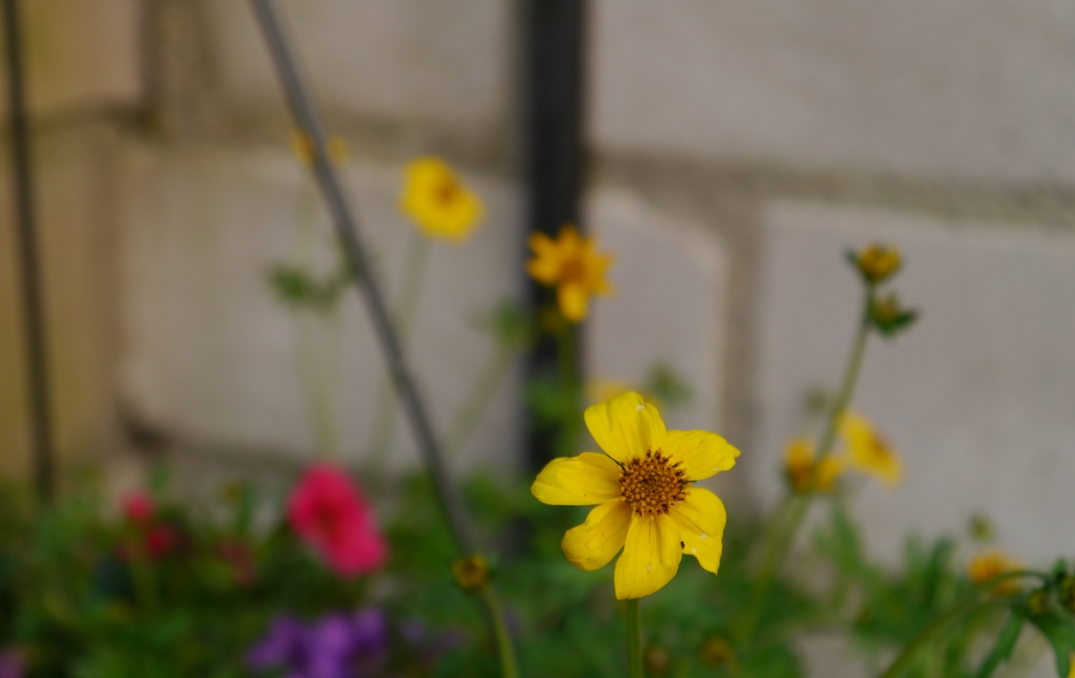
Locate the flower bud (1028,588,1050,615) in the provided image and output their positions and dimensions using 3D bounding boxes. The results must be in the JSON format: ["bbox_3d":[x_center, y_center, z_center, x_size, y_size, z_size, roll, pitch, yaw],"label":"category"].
[{"bbox_3d":[0.114,0.060,0.465,0.005,0.006,0.006,1,13,0],"label":"flower bud"}]

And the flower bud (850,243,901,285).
[{"bbox_3d":[0.086,-0.019,0.520,0.013,0.011,0.013,7,9,0],"label":"flower bud"}]

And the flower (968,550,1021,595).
[{"bbox_3d":[0.125,0.064,0.560,0.019,0.012,0.016,2,53,16],"label":"flower"}]

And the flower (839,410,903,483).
[{"bbox_3d":[0.125,0.041,0.770,0.012,0.029,0.029,-37,-6,27],"label":"flower"}]

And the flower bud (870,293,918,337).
[{"bbox_3d":[0.094,-0.006,0.540,0.012,0.011,0.011,1,13,0],"label":"flower bud"}]

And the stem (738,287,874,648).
[{"bbox_3d":[0.075,0.038,0.570,0.009,0.118,0.008,16,25,0],"label":"stem"}]

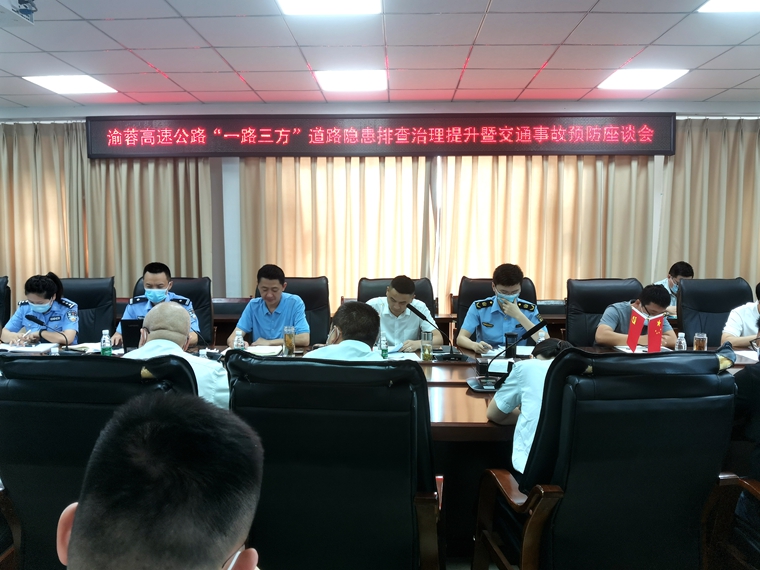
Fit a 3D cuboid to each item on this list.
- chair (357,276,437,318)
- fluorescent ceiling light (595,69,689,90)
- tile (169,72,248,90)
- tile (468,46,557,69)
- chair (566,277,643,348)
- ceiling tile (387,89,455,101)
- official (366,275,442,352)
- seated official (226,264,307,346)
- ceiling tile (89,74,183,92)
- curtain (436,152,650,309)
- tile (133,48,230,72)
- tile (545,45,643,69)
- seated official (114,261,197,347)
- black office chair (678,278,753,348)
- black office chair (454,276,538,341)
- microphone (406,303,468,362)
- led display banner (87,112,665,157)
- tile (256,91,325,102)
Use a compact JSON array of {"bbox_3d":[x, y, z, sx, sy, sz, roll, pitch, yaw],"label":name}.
[{"bbox_3d":[0.117,0.520,4.143,0.670,1.107,0.700,0,5,2],"label":"chair"},{"bbox_3d":[2.167,-1.718,4.873,0.600,0.040,0.600,0,4,2],"label":"fluorescent ceiling light"},{"bbox_3d":[-1.442,-1.724,5.007,0.600,0.018,0.600,0,5,2],"label":"tile"},{"bbox_3d":[0.951,-1.674,4.369,0.600,0.020,0.600,0,4,2],"label":"tile"},{"bbox_3d":[1.620,0.533,4.055,0.640,1.150,0.720,0,5,2],"label":"chair"},{"bbox_3d":[0.384,-1.755,5.462,0.600,0.025,0.480,0,4,2],"label":"ceiling tile"},{"bbox_3d":[0.155,0.518,3.800,0.500,1.165,0.750,0,5,2],"label":"official"},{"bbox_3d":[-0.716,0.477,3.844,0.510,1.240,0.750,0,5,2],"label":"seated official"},{"bbox_3d":[-2.044,-1.727,5.054,0.600,0.020,0.600,0,5,2],"label":"ceiling tile"},{"bbox_3d":[1.660,-0.357,5.929,2.187,2.511,0.140,0,5,2],"label":"curtain"},{"bbox_3d":[-1.448,-1.679,4.441,0.600,0.020,0.600,0,4,2],"label":"tile"},{"bbox_3d":[1.539,-1.663,4.315,0.600,0.018,0.600,0,5,2],"label":"tile"},{"bbox_3d":[-1.512,0.497,4.049,0.570,1.280,0.750,0,4,2],"label":"seated official"},{"bbox_3d":[2.447,0.527,4.069,0.670,1.103,0.700,0,5,2],"label":"black office chair"},{"bbox_3d":[0.863,0.519,4.119,0.670,1.112,0.700,0,5,2],"label":"black office chair"},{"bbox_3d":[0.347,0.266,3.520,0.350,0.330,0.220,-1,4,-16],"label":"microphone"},{"bbox_3d":[-0.027,-1.426,5.697,5.602,0.400,0.100,0,5,2],"label":"led display banner"},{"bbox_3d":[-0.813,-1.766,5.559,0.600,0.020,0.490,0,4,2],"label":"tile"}]

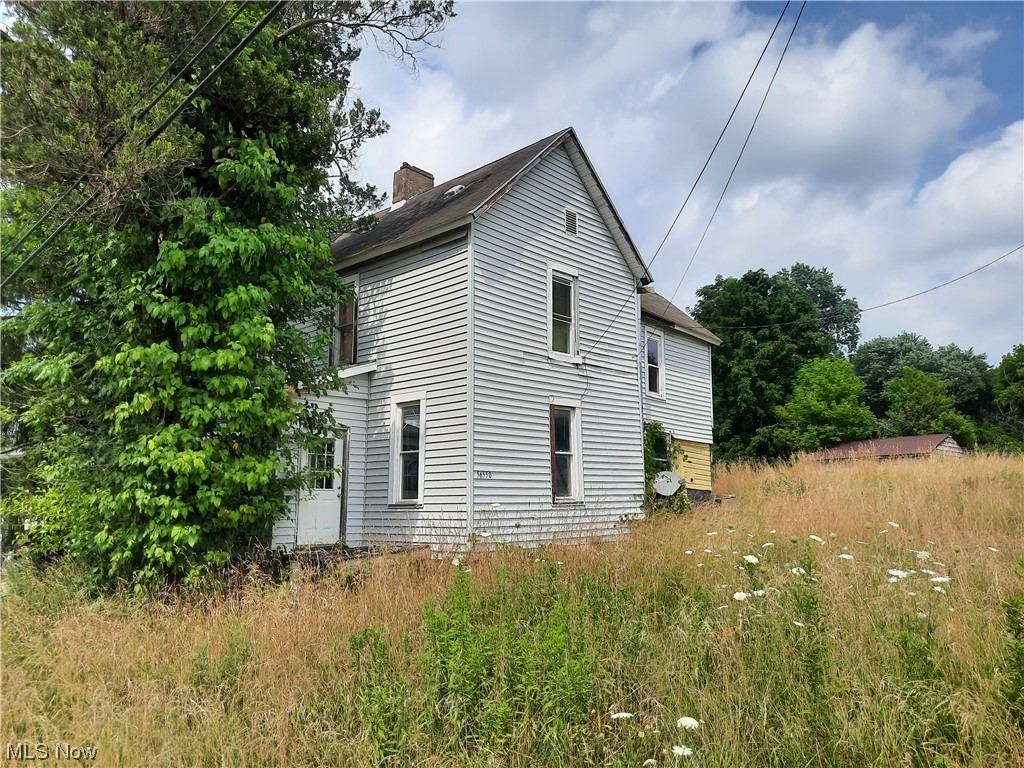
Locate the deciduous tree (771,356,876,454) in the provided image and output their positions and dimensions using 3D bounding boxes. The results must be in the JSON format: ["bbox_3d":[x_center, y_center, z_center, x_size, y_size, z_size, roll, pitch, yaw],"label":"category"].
[{"bbox_3d":[16.203,1.795,38.920,5.220,6.525,5.220,-4,-10,22],"label":"deciduous tree"}]

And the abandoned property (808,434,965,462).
[{"bbox_3d":[17.661,3.919,34.983,3.800,2.600,5.800,7,-12,-40],"label":"abandoned property"}]

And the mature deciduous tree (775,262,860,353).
[{"bbox_3d":[23.285,-1.500,58.347,7.440,16.481,7.440,-4,-10,22],"label":"mature deciduous tree"}]

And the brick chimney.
[{"bbox_3d":[-2.388,-4.617,17.971,0.564,1.057,0.893,-9,-12,42],"label":"brick chimney"}]

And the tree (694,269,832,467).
[{"bbox_3d":[15.856,-0.615,48.062,9.254,14.112,9.254,-4,-9,18],"label":"tree"}]

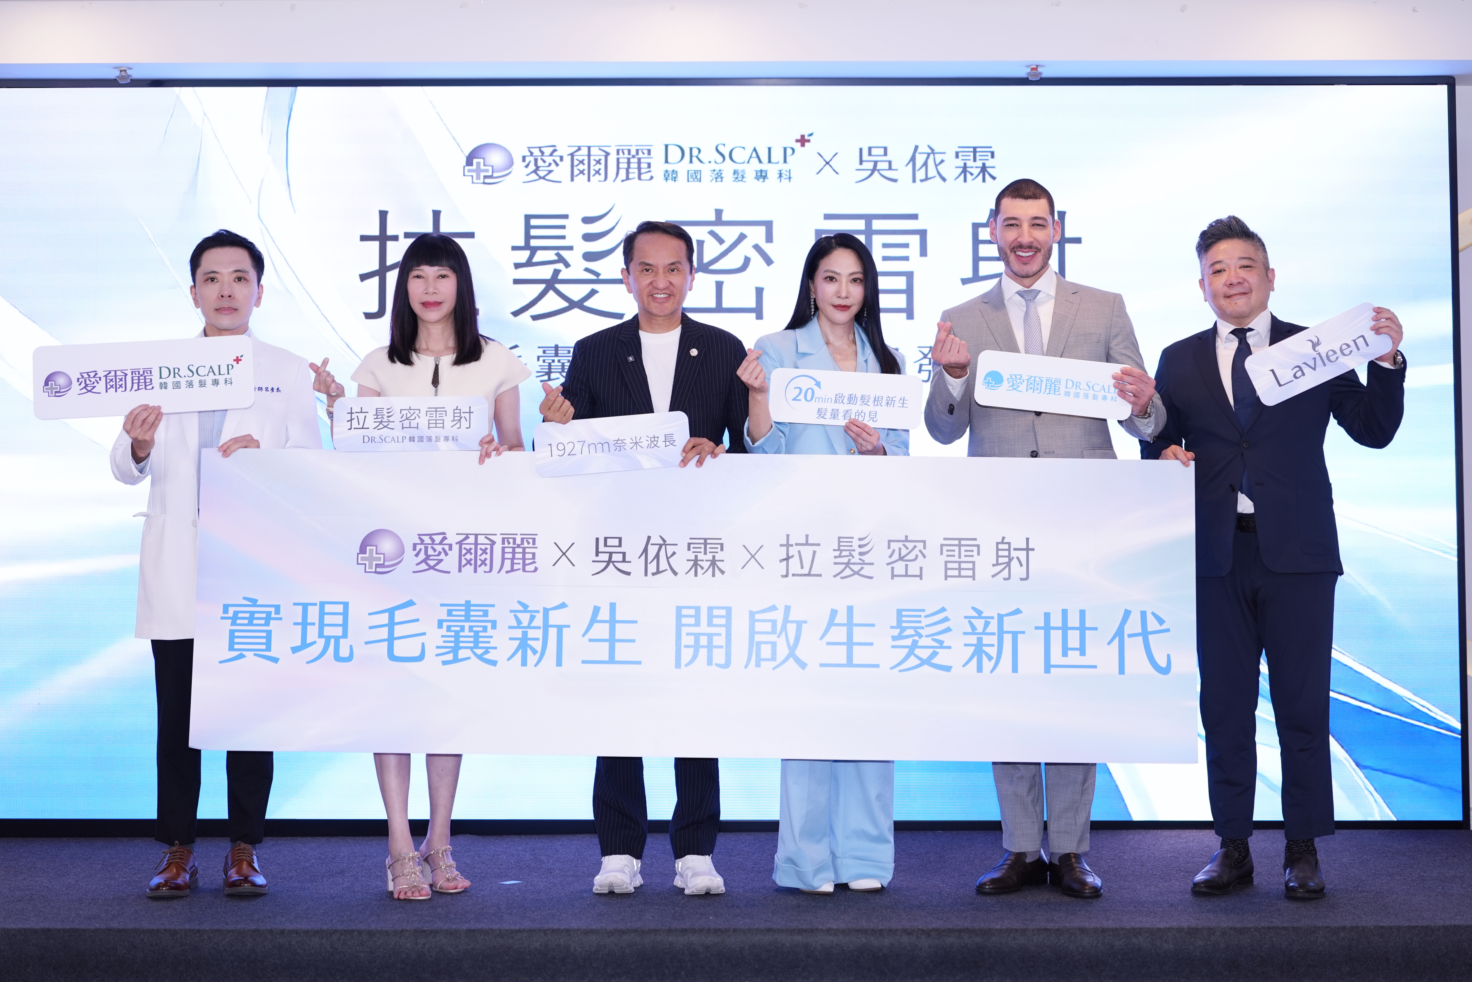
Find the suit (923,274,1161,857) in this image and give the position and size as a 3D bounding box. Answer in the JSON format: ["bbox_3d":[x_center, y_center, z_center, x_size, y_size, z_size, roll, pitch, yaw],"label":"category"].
[{"bbox_3d":[0.785,0.186,6.835,0.600,1.505,0.420,0,-4,4],"label":"suit"}]

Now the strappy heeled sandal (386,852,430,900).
[{"bbox_3d":[-0.825,0.954,6.650,0.088,0.115,0.225,1,-5,-19],"label":"strappy heeled sandal"}]

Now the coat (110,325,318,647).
[{"bbox_3d":[-1.341,-0.013,6.850,0.530,0.795,0.400,1,-4,-8],"label":"coat"}]

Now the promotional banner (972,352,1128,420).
[{"bbox_3d":[0.788,-0.266,6.638,0.385,0.135,0.010,5,-8,5],"label":"promotional banner"}]

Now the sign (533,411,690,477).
[{"bbox_3d":[-0.307,-0.115,6.570,0.384,0.138,0.012,-5,-7,-1],"label":"sign"}]

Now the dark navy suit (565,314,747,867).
[{"bbox_3d":[-0.219,0.234,6.772,0.500,1.400,0.360,0,-4,-1],"label":"dark navy suit"}]

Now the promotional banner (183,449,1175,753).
[{"bbox_3d":[-0.100,0.280,6.570,2.476,0.747,0.012,1,-8,0],"label":"promotional banner"}]

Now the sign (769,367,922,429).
[{"bbox_3d":[0.277,-0.233,6.696,0.385,0.135,0.010,3,-8,2],"label":"sign"}]

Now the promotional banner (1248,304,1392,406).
[{"bbox_3d":[1.449,-0.339,6.620,0.372,0.138,0.012,-25,-4,14],"label":"promotional banner"}]

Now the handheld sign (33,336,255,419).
[{"bbox_3d":[-1.478,-0.279,6.639,0.543,0.187,0.010,-2,-8,-11],"label":"handheld sign"}]

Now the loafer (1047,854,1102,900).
[{"bbox_3d":[0.839,0.950,6.602,0.105,0.100,0.295,1,-4,-8],"label":"loafer"}]

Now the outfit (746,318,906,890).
[{"bbox_3d":[0.230,0.281,6.778,0.420,1.460,0.370,0,-4,-3],"label":"outfit"}]

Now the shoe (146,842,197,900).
[{"bbox_3d":[-1.422,0.960,6.764,0.108,0.120,0.295,0,-4,-4],"label":"shoe"}]

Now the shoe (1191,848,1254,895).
[{"bbox_3d":[1.260,0.971,6.812,0.103,0.105,0.285,-3,-5,31],"label":"shoe"}]

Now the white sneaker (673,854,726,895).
[{"bbox_3d":[-0.101,0.973,6.854,0.110,0.108,0.295,1,-4,-10],"label":"white sneaker"}]

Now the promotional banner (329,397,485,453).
[{"bbox_3d":[-0.811,-0.167,6.631,0.390,0.135,0.010,0,-8,-3],"label":"promotional banner"}]

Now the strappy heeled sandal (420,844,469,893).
[{"bbox_3d":[-0.736,0.952,6.702,0.090,0.108,0.225,2,-5,-23],"label":"strappy heeled sandal"}]

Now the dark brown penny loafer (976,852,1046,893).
[{"bbox_3d":[0.699,0.959,6.716,0.105,0.100,0.295,-3,-5,31],"label":"dark brown penny loafer"}]

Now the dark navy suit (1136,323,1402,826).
[{"bbox_3d":[1.373,0.221,6.773,0.660,1.340,0.380,0,-4,7],"label":"dark navy suit"}]

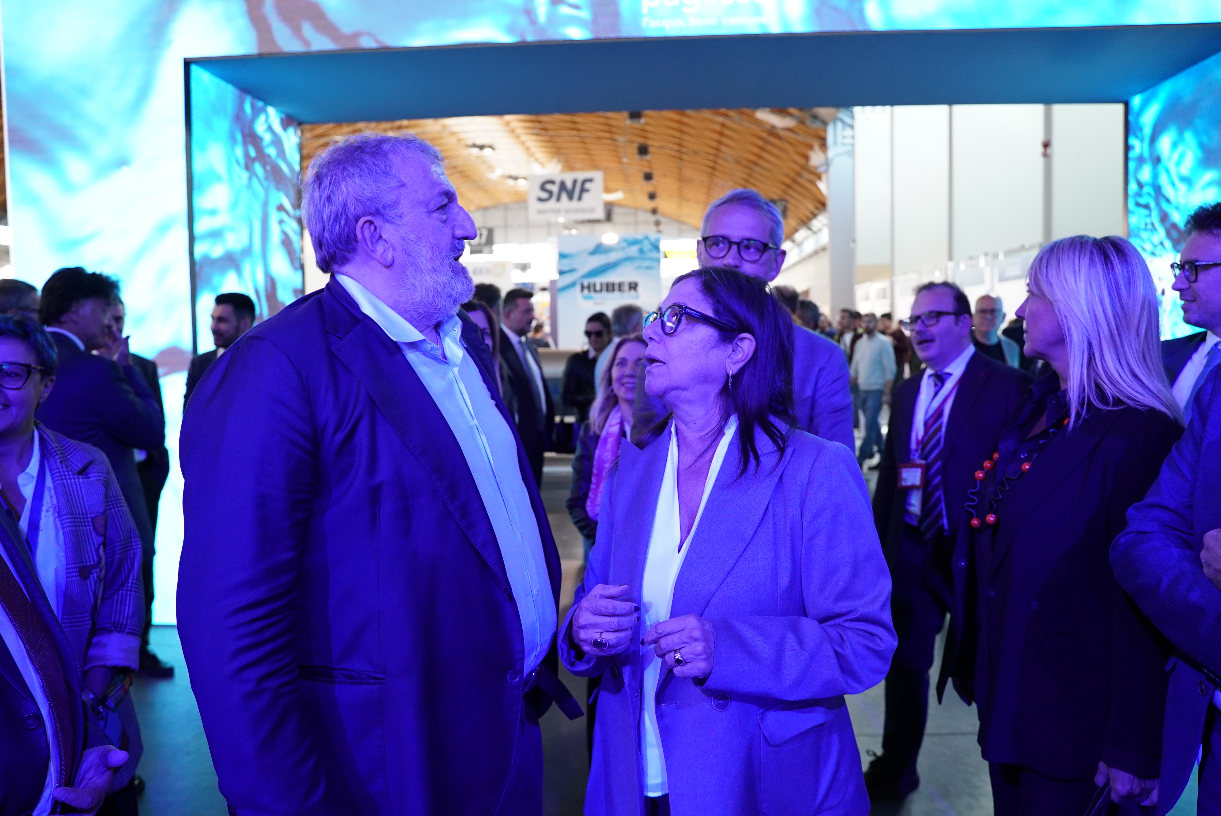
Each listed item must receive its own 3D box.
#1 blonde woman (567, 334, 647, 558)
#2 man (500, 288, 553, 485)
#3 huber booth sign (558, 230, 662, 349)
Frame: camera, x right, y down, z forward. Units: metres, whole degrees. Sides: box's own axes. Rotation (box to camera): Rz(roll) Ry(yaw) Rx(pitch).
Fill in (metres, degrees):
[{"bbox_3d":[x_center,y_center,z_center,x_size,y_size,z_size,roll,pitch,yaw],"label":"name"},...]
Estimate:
[{"bbox_3d":[0.078,0.542,3.189,0.500,1.579,0.380,-3,5,-25],"label":"blonde woman"},{"bbox_3d":[-0.479,0.245,5.419,0.400,1.850,0.540,3,5,38],"label":"man"},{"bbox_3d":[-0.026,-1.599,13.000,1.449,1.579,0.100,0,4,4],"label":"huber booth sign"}]

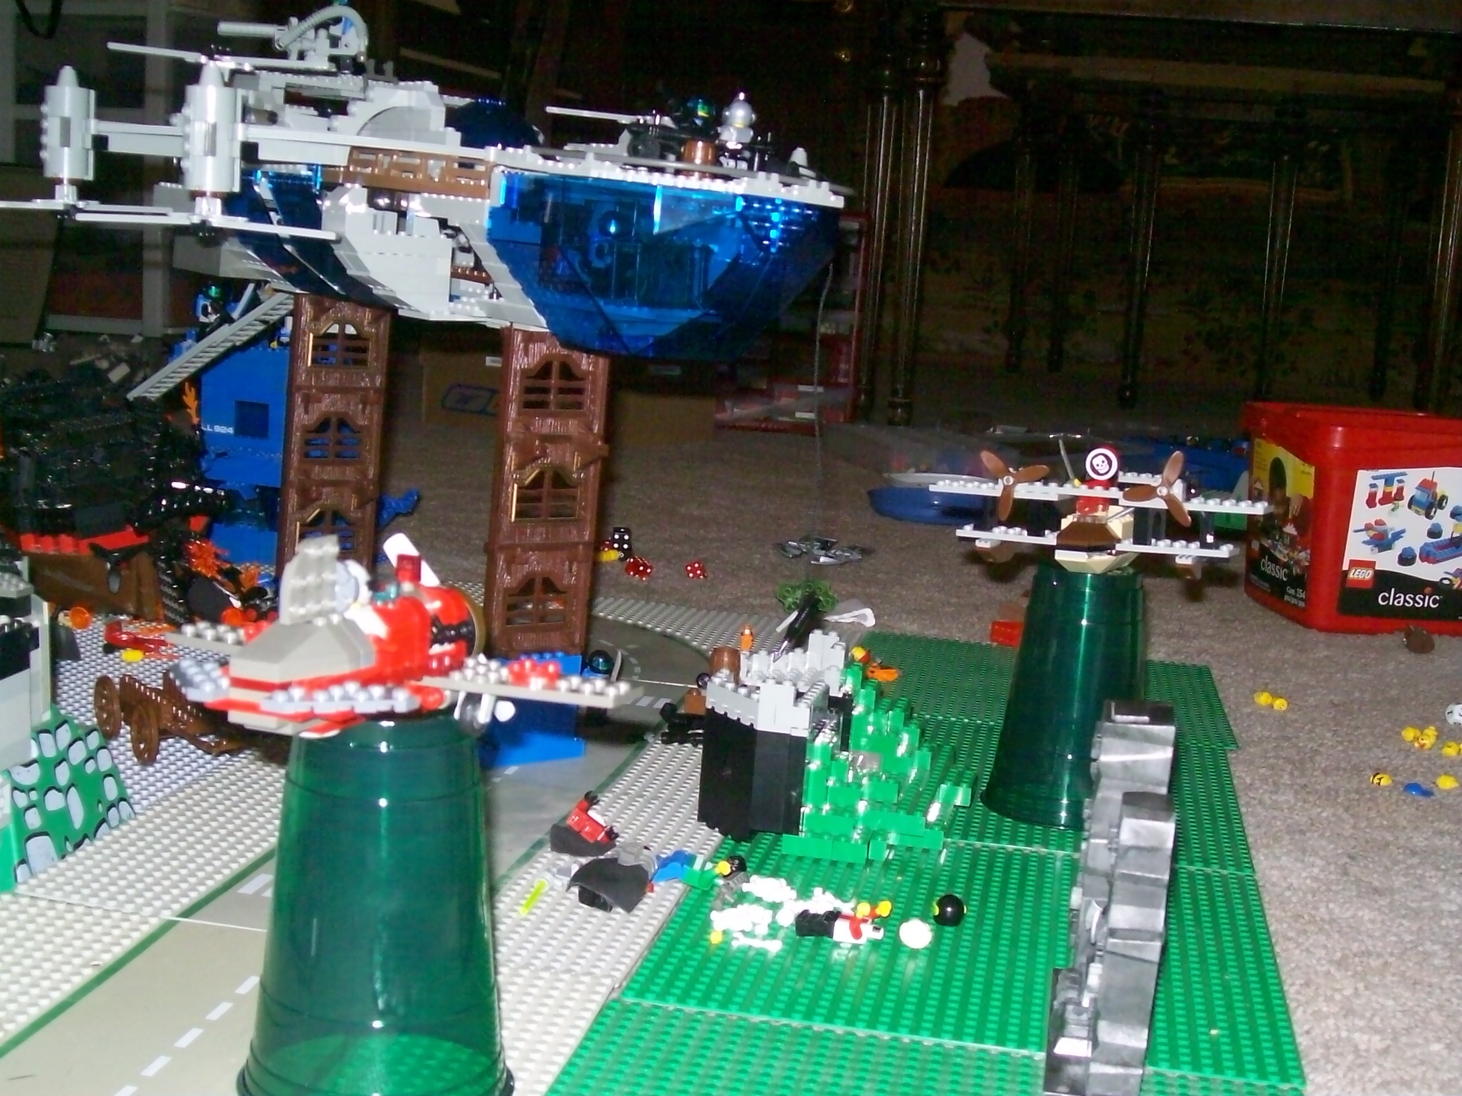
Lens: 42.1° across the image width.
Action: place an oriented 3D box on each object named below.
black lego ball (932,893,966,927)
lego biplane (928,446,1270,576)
[{"bbox_3d":[0.095,0.158,0.829,0.014,0.014,0.014,4,9,-1],"label":"black lego ball"},{"bbox_3d":[0.199,-0.021,0.978,0.177,0.063,0.128,7,8,32],"label":"lego biplane"}]

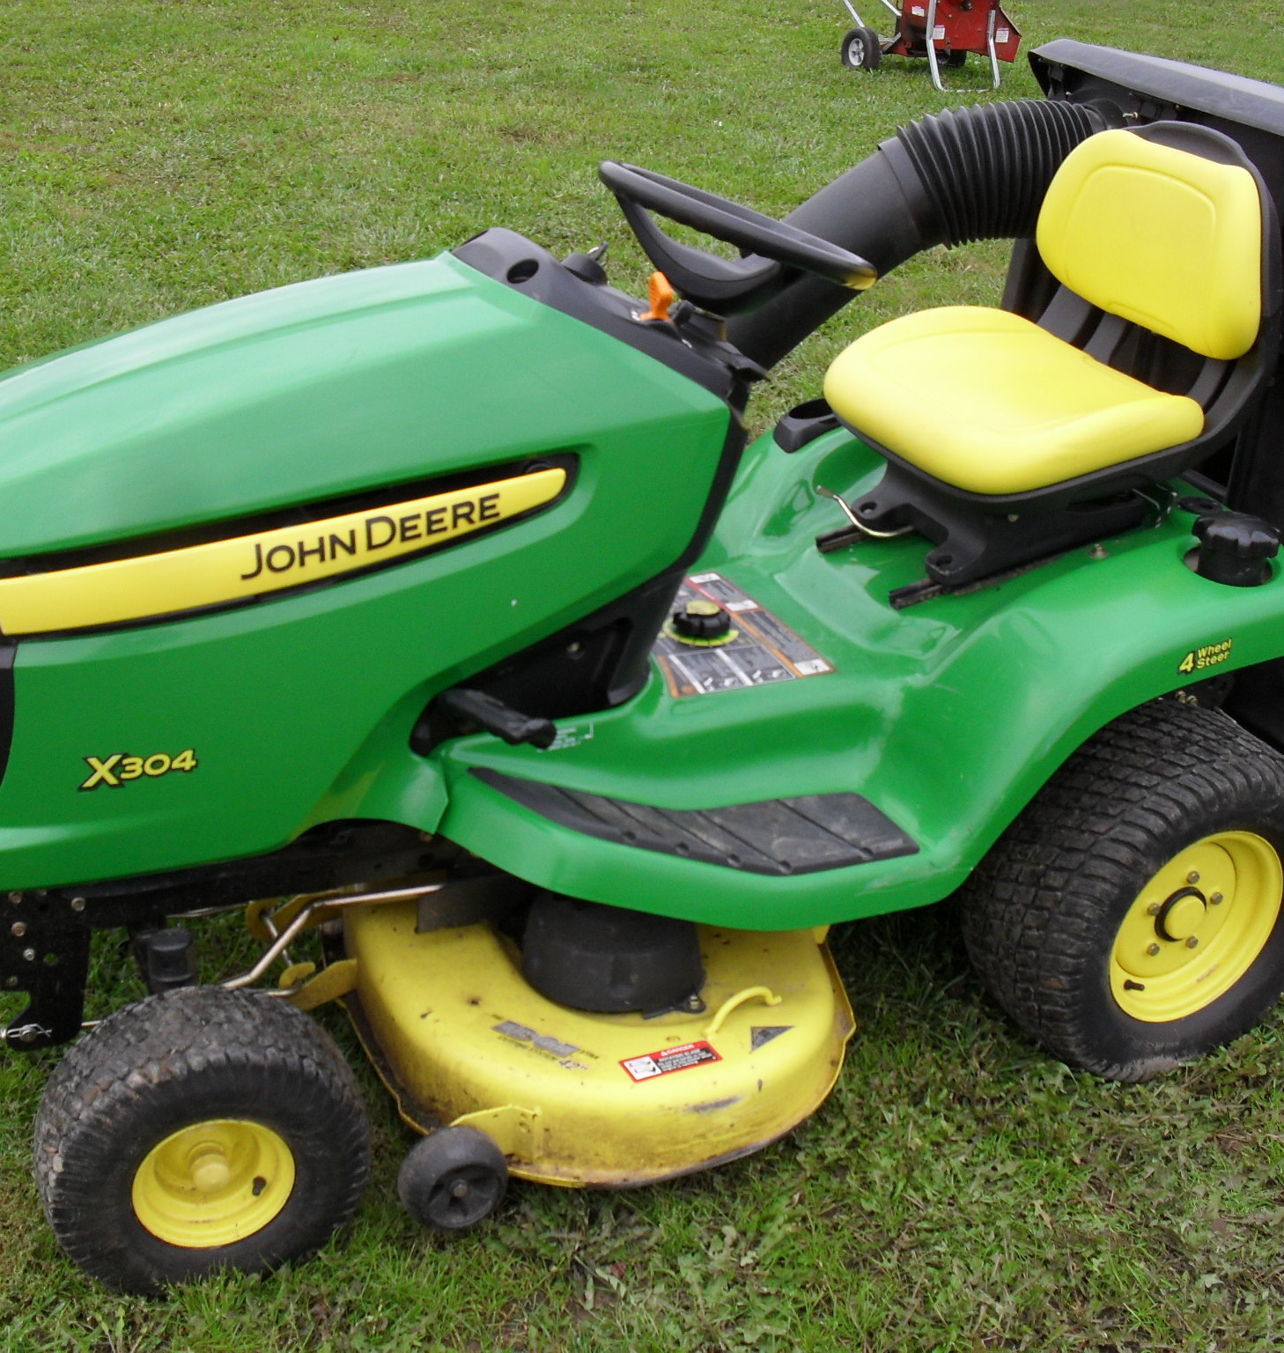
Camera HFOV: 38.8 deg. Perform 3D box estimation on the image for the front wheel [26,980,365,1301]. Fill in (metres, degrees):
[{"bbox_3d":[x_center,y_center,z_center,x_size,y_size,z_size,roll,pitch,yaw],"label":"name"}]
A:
[{"bbox_3d":[-0.495,0.533,2.077,0.370,0.370,0.156,-9,29,-18],"label":"front wheel"}]

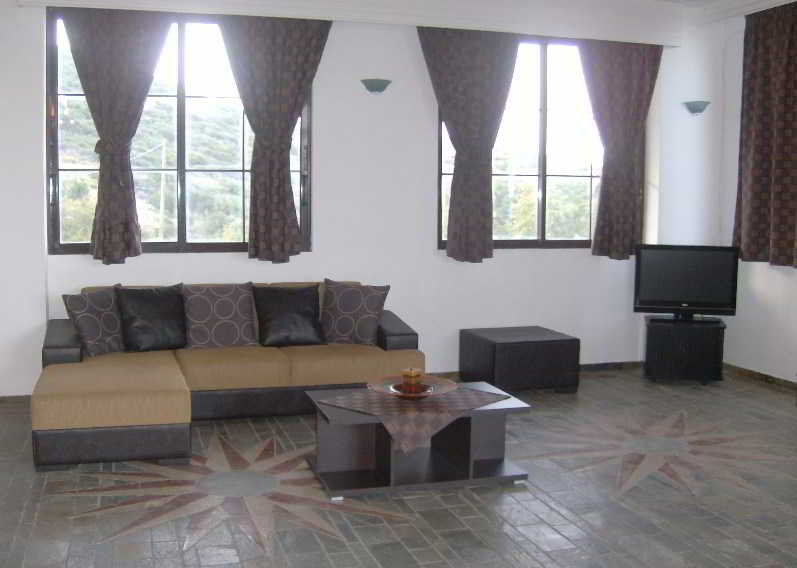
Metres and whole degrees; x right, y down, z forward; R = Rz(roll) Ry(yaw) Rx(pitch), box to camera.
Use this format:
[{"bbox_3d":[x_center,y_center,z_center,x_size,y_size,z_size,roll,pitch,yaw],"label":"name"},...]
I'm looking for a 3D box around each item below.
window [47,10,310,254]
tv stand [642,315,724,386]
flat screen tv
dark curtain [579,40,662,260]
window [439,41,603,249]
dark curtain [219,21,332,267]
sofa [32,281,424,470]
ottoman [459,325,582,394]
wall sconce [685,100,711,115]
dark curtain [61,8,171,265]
[{"bbox_3d":[-1.599,-1.114,6.234,1.917,1.760,0.107,-1,6,-17],"label":"window"},{"bbox_3d":[2.446,0.569,7.126,0.627,0.475,0.475,2,5,17],"label":"tv stand"},{"bbox_3d":[2.455,-0.017,7.076,0.846,0.627,0.209,2,5,17],"label":"flat screen tv"},{"bbox_3d":[1.903,-1.132,7.169,0.833,1.866,0.138,-1,6,-17],"label":"dark curtain"},{"bbox_3d":[1.234,-1.196,7.155,1.862,1.796,0.114,-1,5,-15],"label":"window"},{"bbox_3d":[-0.931,-1.073,6.289,0.846,1.828,0.138,-1,6,-17],"label":"dark curtain"},{"bbox_3d":[-0.995,0.501,5.519,2.431,0.896,1.729,-1,6,-15],"label":"sofa"},{"bbox_3d":[0.985,0.619,6.815,0.722,0.423,0.760,-1,5,-15],"label":"ottoman"},{"bbox_3d":[2.677,-1.580,7.432,0.251,0.095,0.122,-1,6,-17],"label":"wall sconce"},{"bbox_3d":[-2.087,-1.069,6.177,0.760,1.862,0.133,-1,5,-15],"label":"dark curtain"}]

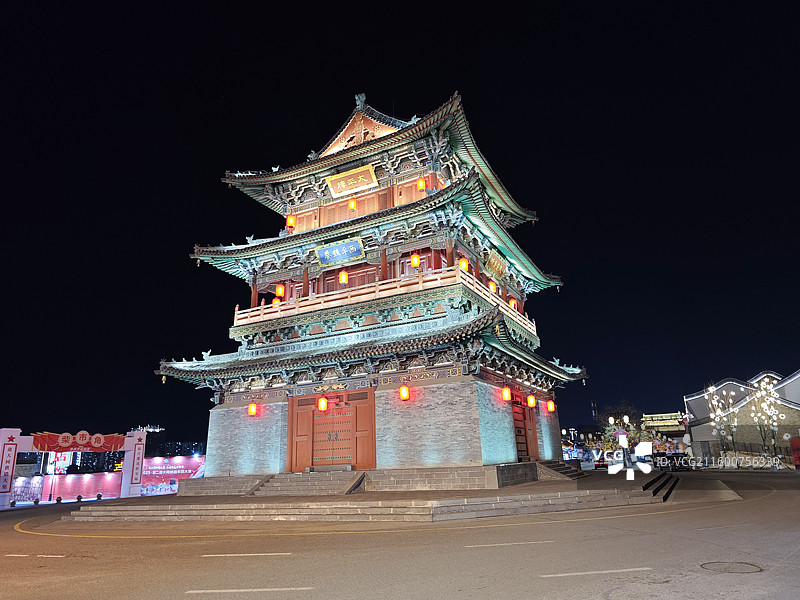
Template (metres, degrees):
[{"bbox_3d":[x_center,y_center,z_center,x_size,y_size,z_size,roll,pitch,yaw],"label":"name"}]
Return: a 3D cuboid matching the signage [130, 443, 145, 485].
[{"bbox_3d":[-19.295,12.102,39.165,0.100,2.850,0.780,-11,-19,25],"label":"signage"}]

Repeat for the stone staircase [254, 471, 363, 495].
[{"bbox_3d":[-3.625,7.403,21.347,4.300,0.760,1.700,-11,-19,25],"label":"stone staircase"}]

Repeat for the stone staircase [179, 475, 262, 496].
[{"bbox_3d":[-7.824,8.451,24.133,5.000,0.750,1.100,-11,-19,25],"label":"stone staircase"}]

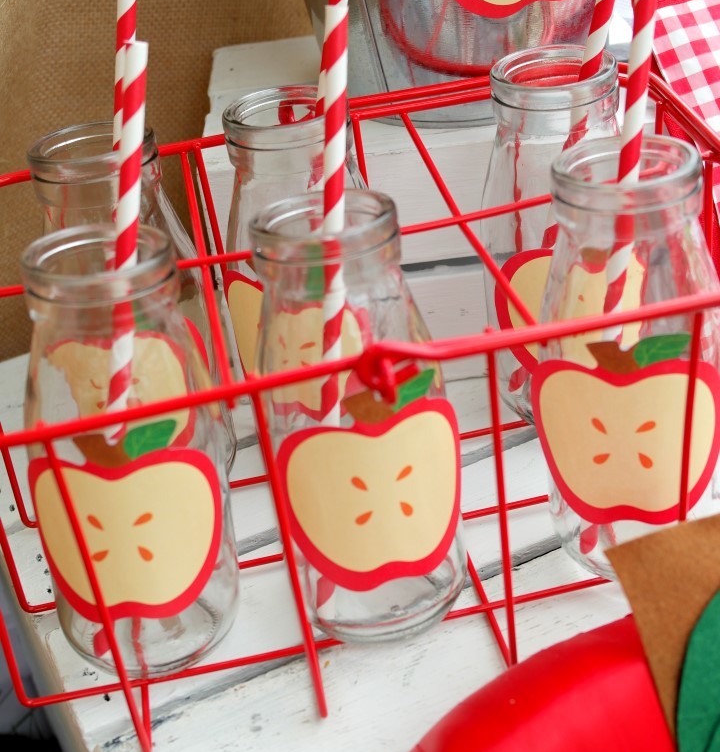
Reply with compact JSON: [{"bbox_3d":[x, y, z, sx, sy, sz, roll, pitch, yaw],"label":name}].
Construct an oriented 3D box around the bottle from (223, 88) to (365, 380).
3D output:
[{"bbox_3d":[-0.018,-0.034,0.474,0.059,0.136,0.059,-8,32,-2],"label":"bottle"}]

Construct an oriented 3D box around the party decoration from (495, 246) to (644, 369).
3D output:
[{"bbox_3d":[0.076,-0.023,0.460,0.056,0.063,0.007,-2,33,9],"label":"party decoration"}]

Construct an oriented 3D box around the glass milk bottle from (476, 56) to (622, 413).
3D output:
[{"bbox_3d":[0.075,-0.050,0.478,0.059,0.136,0.059,-2,33,9],"label":"glass milk bottle"}]

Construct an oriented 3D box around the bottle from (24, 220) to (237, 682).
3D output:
[{"bbox_3d":[-0.071,0.024,0.395,0.059,0.136,0.059,-12,32,-11],"label":"bottle"}]

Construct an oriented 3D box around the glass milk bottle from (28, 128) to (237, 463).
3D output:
[{"bbox_3d":[-0.083,-0.020,0.465,0.059,0.136,0.059,-13,32,-9],"label":"glass milk bottle"}]

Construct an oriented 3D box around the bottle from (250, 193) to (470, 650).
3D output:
[{"bbox_3d":[-0.001,0.013,0.397,0.059,0.136,0.059,-9,30,0],"label":"bottle"}]

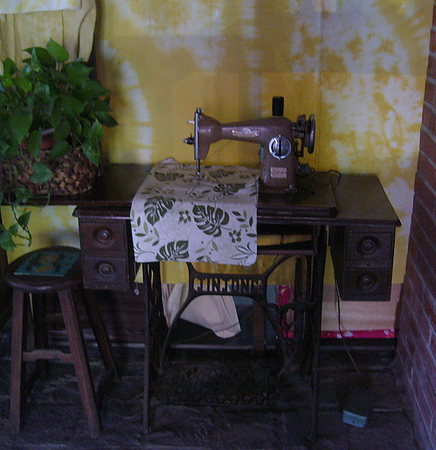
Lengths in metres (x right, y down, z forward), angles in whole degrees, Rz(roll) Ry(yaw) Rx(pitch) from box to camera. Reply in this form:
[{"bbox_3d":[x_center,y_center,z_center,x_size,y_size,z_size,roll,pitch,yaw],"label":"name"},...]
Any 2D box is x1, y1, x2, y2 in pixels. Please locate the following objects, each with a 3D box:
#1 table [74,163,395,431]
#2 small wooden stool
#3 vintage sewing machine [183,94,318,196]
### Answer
[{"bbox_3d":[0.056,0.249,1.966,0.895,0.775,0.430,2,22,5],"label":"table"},{"bbox_3d":[-0.519,0.377,2.004,0.310,0.515,0.325,2,22,5],"label":"small wooden stool"},{"bbox_3d":[0.093,-0.255,1.806,0.387,0.270,0.190,2,22,5],"label":"vintage sewing machine"}]

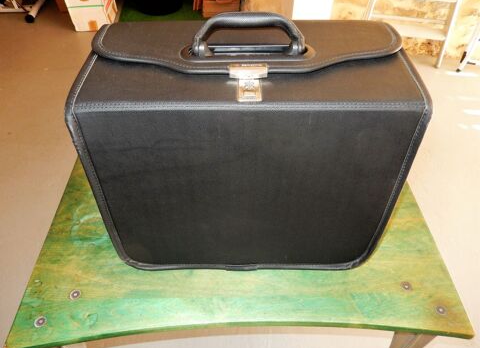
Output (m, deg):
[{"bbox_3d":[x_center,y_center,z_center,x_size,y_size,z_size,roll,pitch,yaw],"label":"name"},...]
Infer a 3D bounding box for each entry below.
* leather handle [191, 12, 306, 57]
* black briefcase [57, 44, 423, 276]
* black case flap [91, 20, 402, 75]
[{"bbox_3d":[0.011,-0.198,0.491,0.155,0.058,0.030,0,44,0],"label":"leather handle"},{"bbox_3d":[0.011,-0.027,0.614,0.450,0.355,0.212,0,44,0],"label":"black briefcase"},{"bbox_3d":[0.011,-0.195,0.517,0.458,0.027,0.145,0,44,0],"label":"black case flap"}]

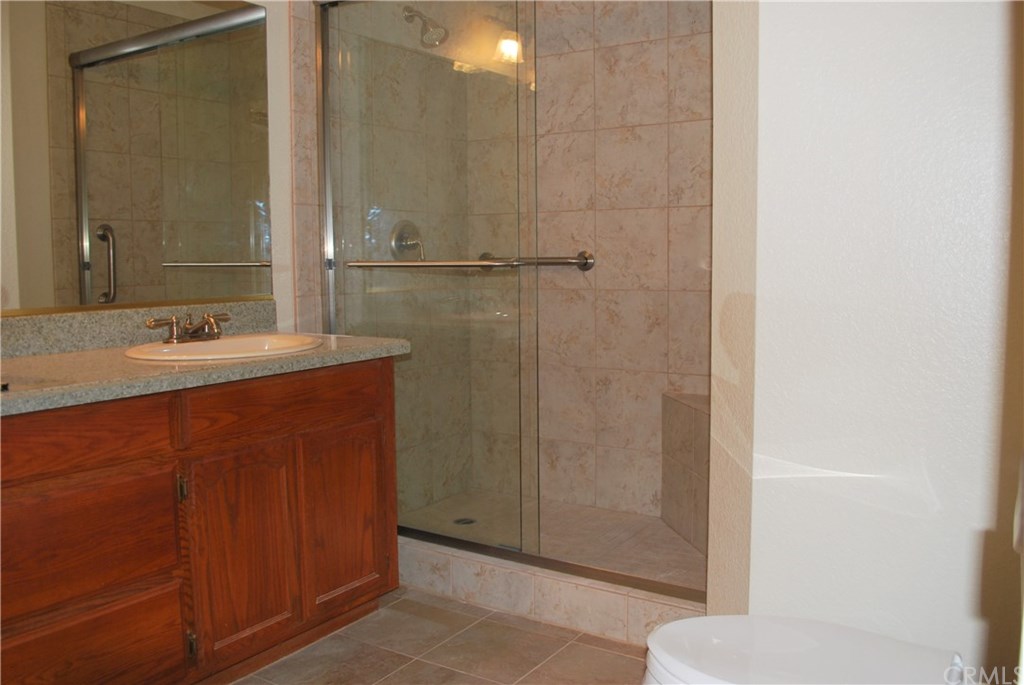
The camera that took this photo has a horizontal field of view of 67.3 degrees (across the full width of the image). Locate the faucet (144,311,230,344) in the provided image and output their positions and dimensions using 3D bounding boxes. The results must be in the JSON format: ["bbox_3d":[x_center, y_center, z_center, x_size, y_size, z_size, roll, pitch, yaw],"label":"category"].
[{"bbox_3d":[-0.845,-0.039,2.076,0.140,0.083,0.240,2,6,32],"label":"faucet"}]

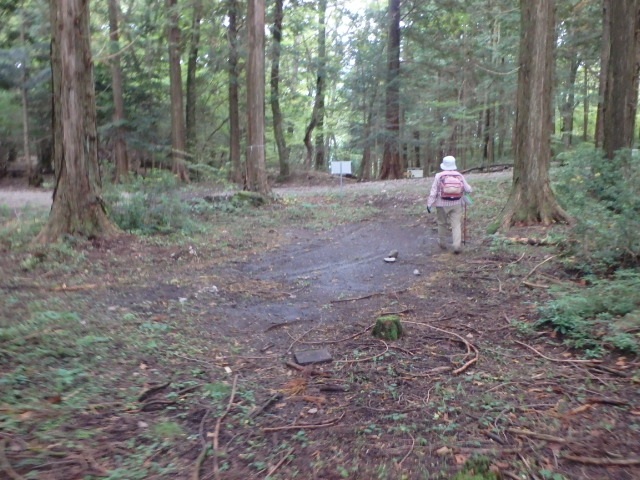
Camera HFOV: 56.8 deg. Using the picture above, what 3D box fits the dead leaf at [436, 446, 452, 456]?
[{"bbox_3d":[0.617,1.039,2.932,0.080,0.025,0.060,0,6,0],"label":"dead leaf"}]

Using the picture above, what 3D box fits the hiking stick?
[{"bbox_3d":[2.412,-0.336,9.807,0.030,0.860,0.030,0,6,0],"label":"hiking stick"}]

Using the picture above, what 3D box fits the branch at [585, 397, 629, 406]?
[{"bbox_3d":[1.738,0.971,3.578,0.240,0.030,0.035,3,8,19],"label":"branch"}]

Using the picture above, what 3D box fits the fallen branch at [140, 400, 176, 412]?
[{"bbox_3d":[-0.967,0.953,3.495,0.233,0.045,0.092,-4,7,-33],"label":"fallen branch"}]

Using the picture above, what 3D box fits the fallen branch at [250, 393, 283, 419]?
[{"bbox_3d":[-0.319,0.976,3.541,0.035,0.030,0.378,4,8,25],"label":"fallen branch"}]

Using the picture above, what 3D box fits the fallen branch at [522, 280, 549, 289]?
[{"bbox_3d":[2.539,0.516,6.944,0.040,0.035,0.357,-6,9,-36],"label":"fallen branch"}]

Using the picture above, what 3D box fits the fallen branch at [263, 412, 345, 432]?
[{"bbox_3d":[-0.081,0.986,3.272,0.493,0.040,0.148,-2,6,-11],"label":"fallen branch"}]

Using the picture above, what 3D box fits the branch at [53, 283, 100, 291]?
[{"bbox_3d":[-2.779,0.522,6.719,0.477,0.040,0.050,-4,7,-30],"label":"branch"}]

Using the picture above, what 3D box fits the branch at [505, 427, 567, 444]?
[{"bbox_3d":[1.151,1.030,3.144,0.307,0.030,0.035,4,9,27],"label":"branch"}]

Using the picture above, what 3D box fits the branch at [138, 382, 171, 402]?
[{"bbox_3d":[-1.055,0.938,3.749,0.065,0.050,0.326,3,8,21],"label":"branch"}]

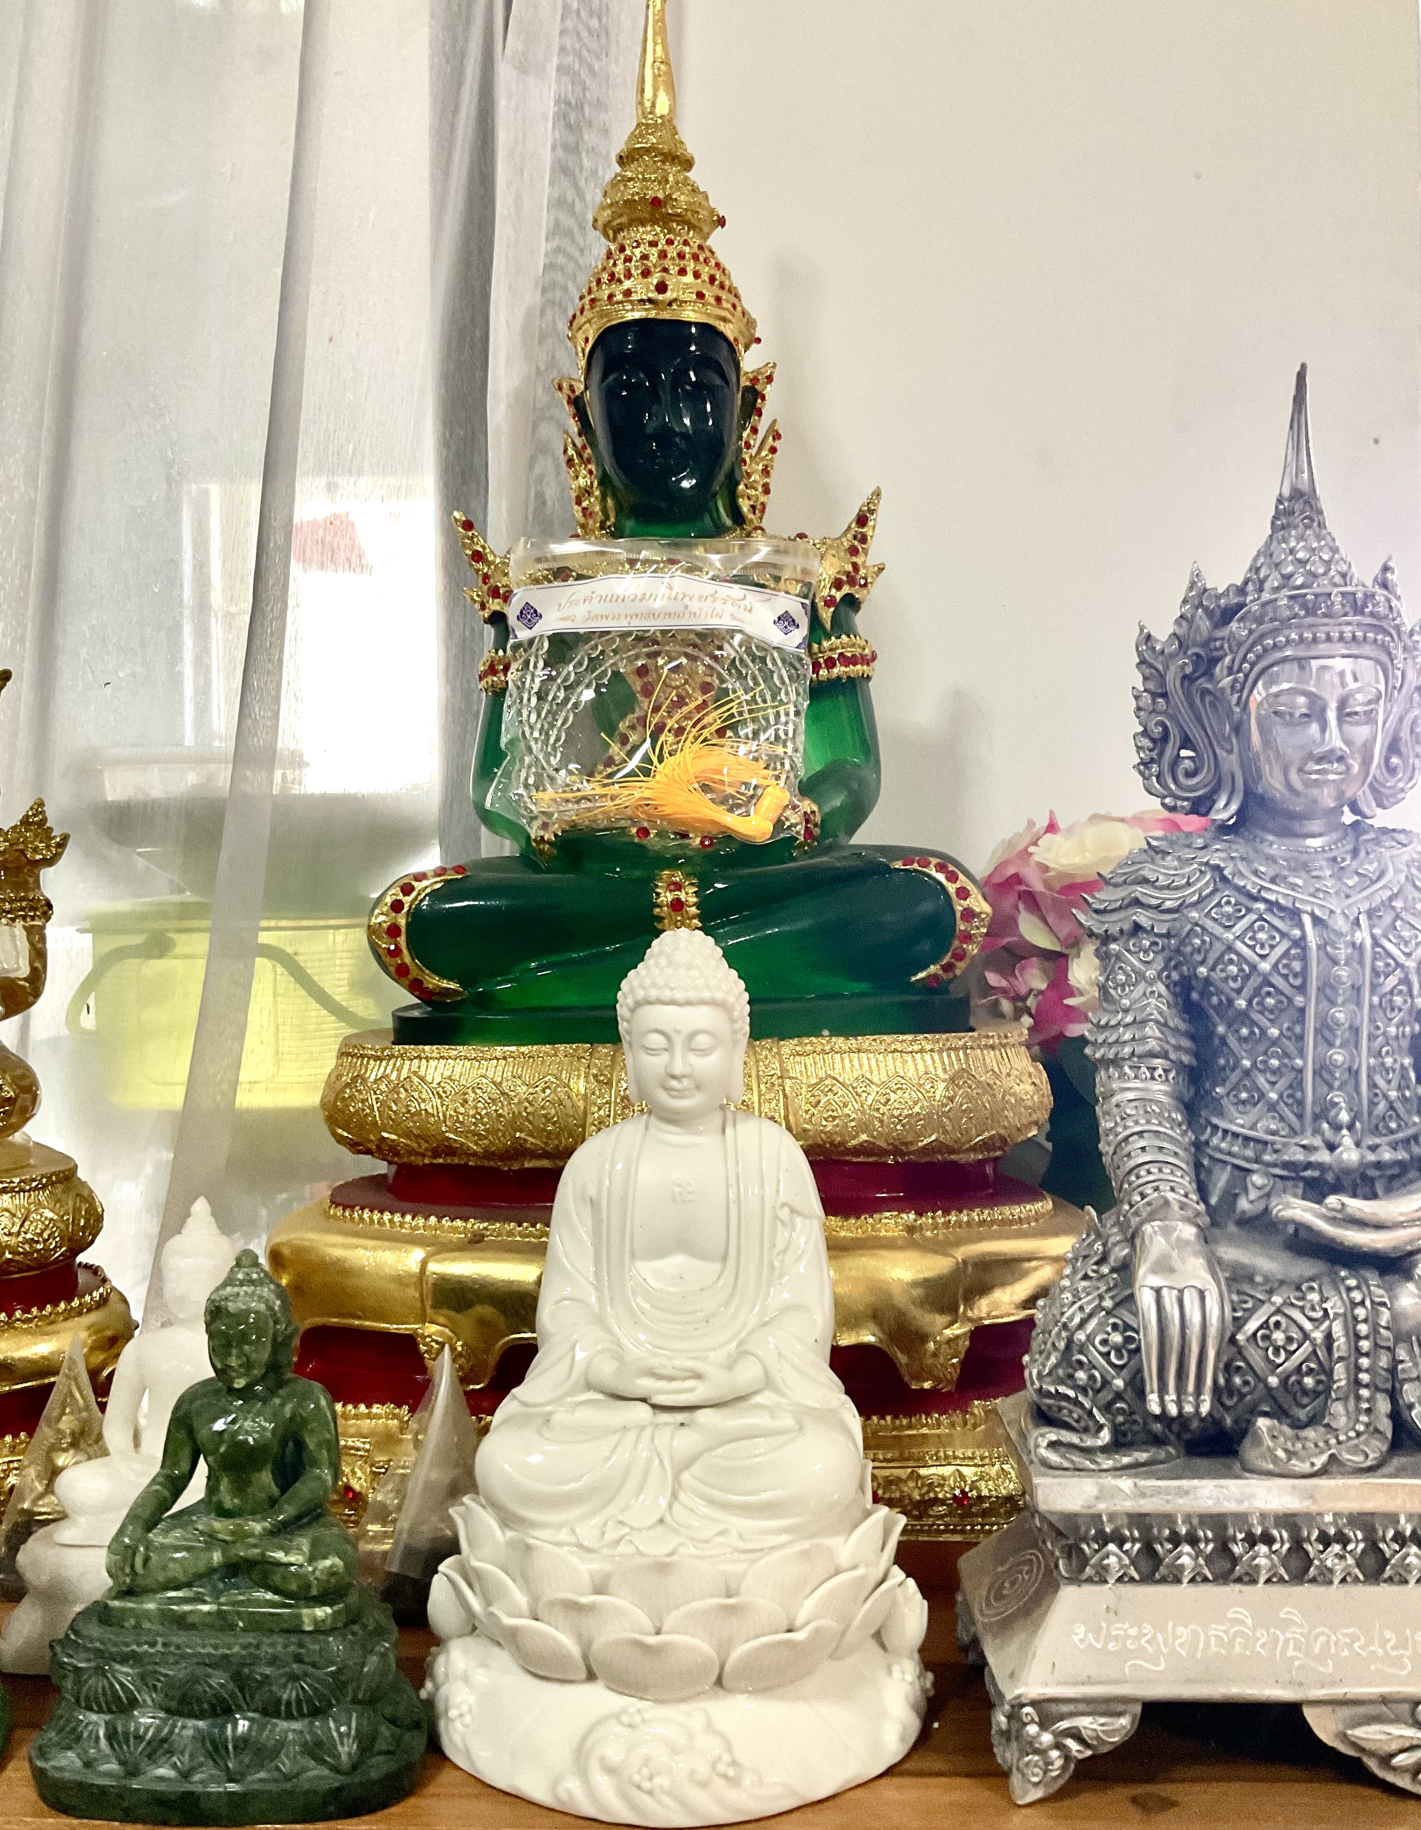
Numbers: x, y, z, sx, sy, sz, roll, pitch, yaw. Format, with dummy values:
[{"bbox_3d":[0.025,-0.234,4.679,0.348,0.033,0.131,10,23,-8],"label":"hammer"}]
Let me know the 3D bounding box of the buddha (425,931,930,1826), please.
[{"bbox_3d":[-0.009,0.114,0.465,0.150,0.219,0.145,0,2,5],"label":"buddha"}]

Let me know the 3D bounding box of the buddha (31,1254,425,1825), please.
[{"bbox_3d":[-0.127,0.159,0.429,0.104,0.133,0.068,0,2,3],"label":"buddha"}]

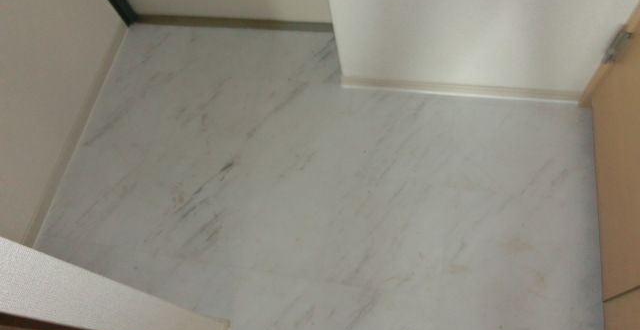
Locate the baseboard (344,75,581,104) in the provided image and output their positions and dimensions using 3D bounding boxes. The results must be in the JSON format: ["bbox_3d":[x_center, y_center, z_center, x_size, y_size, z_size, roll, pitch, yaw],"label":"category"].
[{"bbox_3d":[0.395,-0.224,1.340,0.677,0.060,0.012,6,66,12],"label":"baseboard"}]

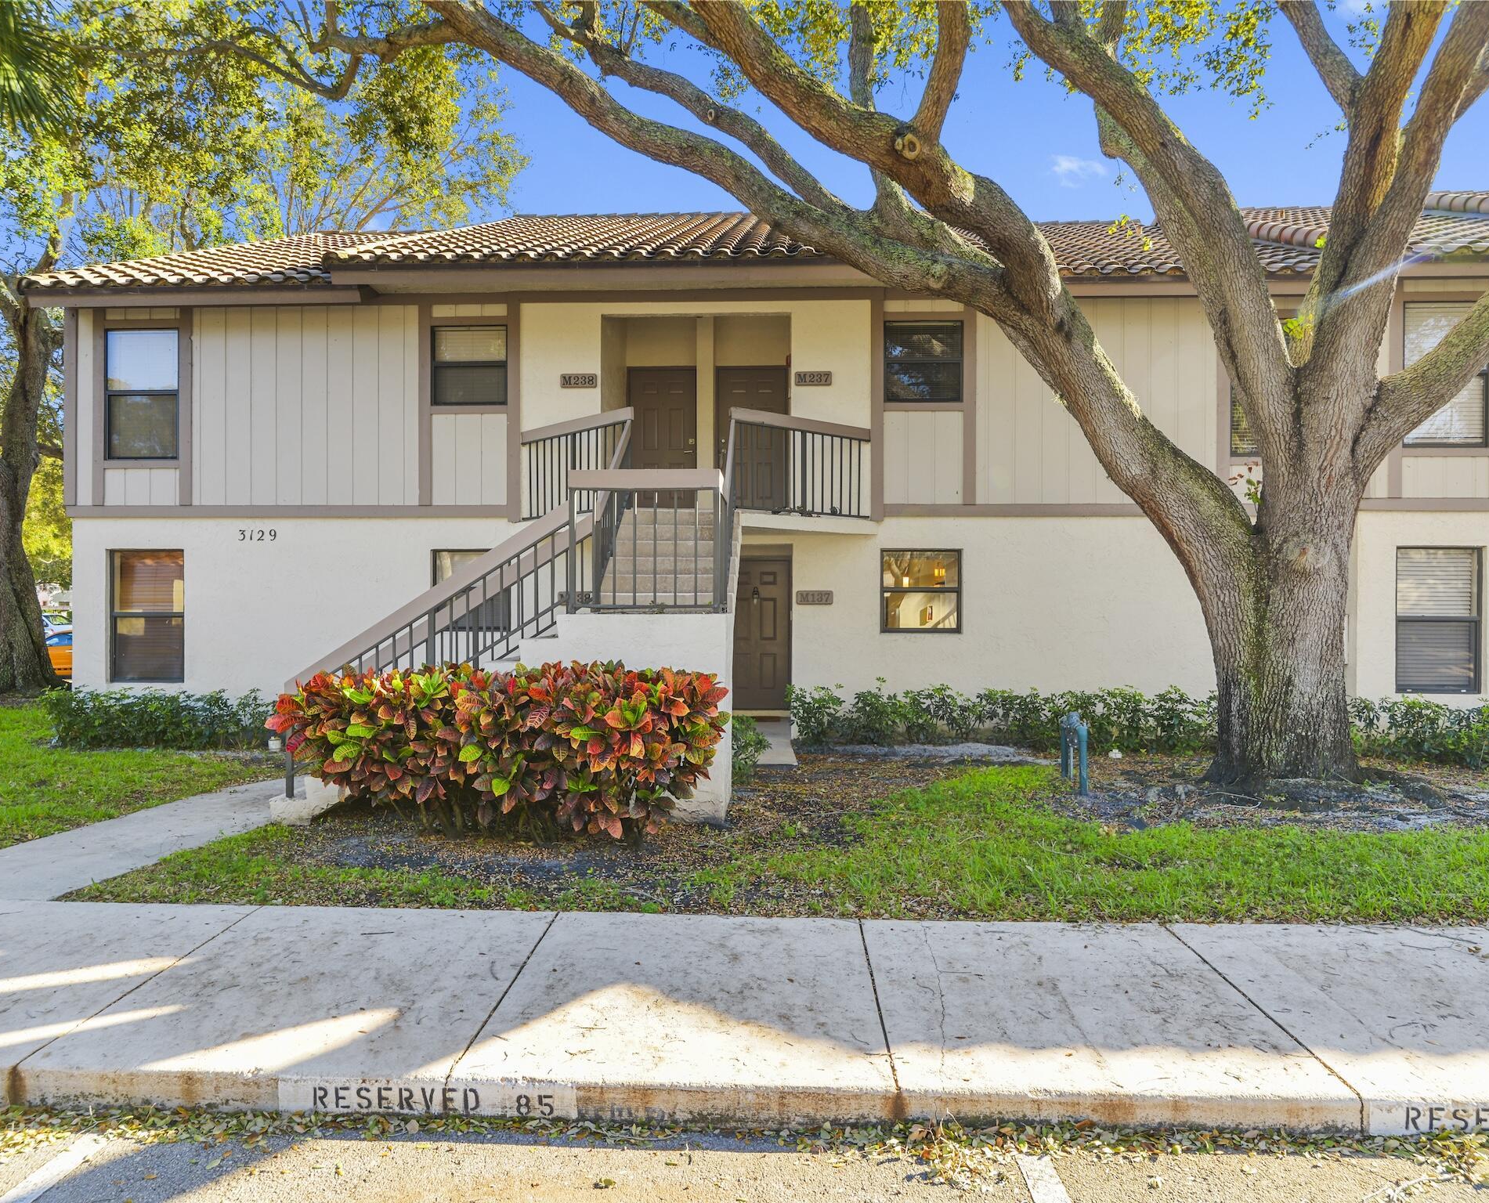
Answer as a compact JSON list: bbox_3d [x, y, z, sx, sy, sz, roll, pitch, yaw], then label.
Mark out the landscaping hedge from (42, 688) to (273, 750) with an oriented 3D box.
[{"bbox_3d":[-6.779,1.359,12.155,2.600,0.670,0.750,0,0,3],"label":"landscaping hedge"}]

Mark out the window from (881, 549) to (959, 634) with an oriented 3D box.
[{"bbox_3d":[2.054,-0.123,12.243,0.930,0.964,0.090,0,0,3],"label":"window"}]

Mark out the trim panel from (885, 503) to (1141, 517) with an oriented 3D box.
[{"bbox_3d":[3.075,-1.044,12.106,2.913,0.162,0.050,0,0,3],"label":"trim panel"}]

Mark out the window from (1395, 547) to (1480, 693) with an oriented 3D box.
[{"bbox_3d":[7.543,0.199,11.455,0.907,1.591,0.060,0,0,3],"label":"window"}]

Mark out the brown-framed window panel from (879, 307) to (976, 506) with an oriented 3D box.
[{"bbox_3d":[2.113,-2.245,12.156,1.117,2.282,0.060,0,0,3],"label":"brown-framed window panel"}]

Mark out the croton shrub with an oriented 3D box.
[{"bbox_3d":[-1.820,1.130,8.000,3.300,1.300,1.100,0,0,3],"label":"croton shrub"}]

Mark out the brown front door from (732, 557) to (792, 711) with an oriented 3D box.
[{"bbox_3d":[0.158,0.454,14.158,0.931,2.043,0.060,0,0,3],"label":"brown front door"}]

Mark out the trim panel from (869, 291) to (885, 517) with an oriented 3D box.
[{"bbox_3d":[1.533,-2.258,12.172,0.170,2.648,0.080,0,0,3],"label":"trim panel"}]

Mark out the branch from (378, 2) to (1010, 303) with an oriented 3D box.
[{"bbox_3d":[-0.480,-4.180,9.800,6.000,2.900,1.800,0,0,3],"label":"branch"}]

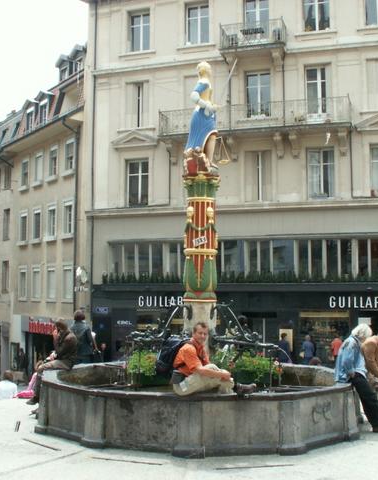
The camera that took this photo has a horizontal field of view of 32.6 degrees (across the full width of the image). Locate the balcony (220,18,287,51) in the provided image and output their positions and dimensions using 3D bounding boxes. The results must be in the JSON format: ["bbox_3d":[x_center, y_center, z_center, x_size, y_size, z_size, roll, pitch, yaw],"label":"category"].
[{"bbox_3d":[2.680,-8.500,27.254,2.725,1.196,1.000,-1,-6,14],"label":"balcony"}]

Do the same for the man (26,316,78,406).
[{"bbox_3d":[-2.127,1.907,10.157,0.760,1.360,0.500,0,-6,3],"label":"man"}]

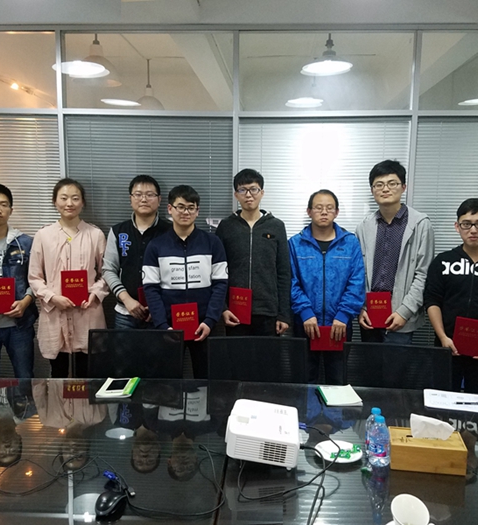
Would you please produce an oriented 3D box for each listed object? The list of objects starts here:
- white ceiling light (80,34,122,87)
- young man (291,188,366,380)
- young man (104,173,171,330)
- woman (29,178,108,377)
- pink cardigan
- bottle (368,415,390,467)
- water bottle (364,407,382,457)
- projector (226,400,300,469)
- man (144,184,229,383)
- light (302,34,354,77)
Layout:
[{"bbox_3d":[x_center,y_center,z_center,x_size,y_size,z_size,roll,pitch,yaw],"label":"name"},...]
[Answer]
[{"bbox_3d":[-1.050,-1.510,3.930,0.390,0.310,0.390,1,8,0],"label":"white ceiling light"},{"bbox_3d":[0.493,0.388,3.124,0.470,1.633,0.330,1,8,6],"label":"young man"},{"bbox_3d":[-0.583,0.328,3.218,0.480,1.704,0.330,-1,8,-8],"label":"young man"},{"bbox_3d":[-0.996,0.339,3.200,0.470,1.679,0.330,-1,8,-8],"label":"woman"},{"bbox_3d":[-1.005,0.162,3.144,0.470,0.810,0.290,-1,8,-8],"label":"pink cardigan"},{"bbox_3d":[0.459,0.574,1.698,0.067,0.162,0.067,1,8,0],"label":"bottle"},{"bbox_3d":[0.455,0.566,1.759,0.067,0.162,0.067,1,8,0],"label":"water bottle"},{"bbox_3d":[0.085,0.574,1.783,0.228,0.090,0.280,8,8,3],"label":"projector"},{"bbox_3d":[-0.312,0.384,3.043,0.500,1.647,0.340,0,8,-6],"label":"man"},{"bbox_3d":[0.660,-1.537,3.924,0.400,0.270,0.400,1,8,0],"label":"light"}]

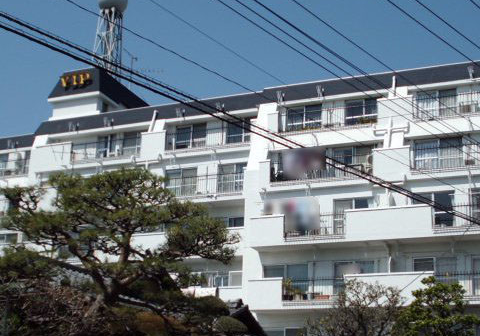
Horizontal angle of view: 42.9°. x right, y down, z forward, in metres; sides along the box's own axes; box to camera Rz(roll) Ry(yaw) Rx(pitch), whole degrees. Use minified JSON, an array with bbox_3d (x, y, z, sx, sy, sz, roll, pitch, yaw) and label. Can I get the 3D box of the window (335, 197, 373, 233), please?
[{"bbox_3d":[4.911,2.090,26.400,1.700,1.600,0.150,-6,-19,18],"label":"window"}]

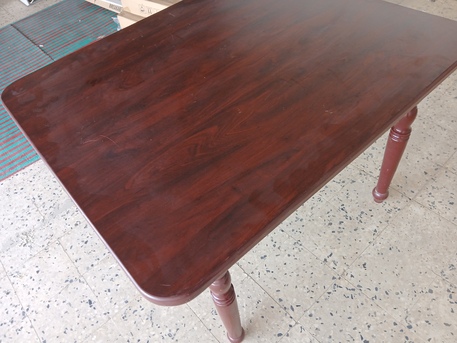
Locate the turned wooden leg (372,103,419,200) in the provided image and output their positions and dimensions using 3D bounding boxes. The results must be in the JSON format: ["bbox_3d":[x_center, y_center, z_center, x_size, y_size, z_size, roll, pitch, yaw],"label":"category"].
[{"bbox_3d":[0.628,-0.110,1.255,0.070,0.720,0.070,-37,54,-22],"label":"turned wooden leg"}]

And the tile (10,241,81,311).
[{"bbox_3d":[-0.795,0.457,1.492,0.250,0.020,0.250,-37,54,-22],"label":"tile"}]

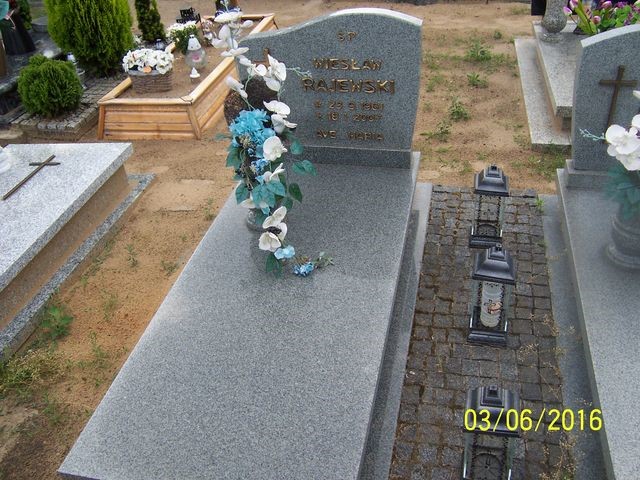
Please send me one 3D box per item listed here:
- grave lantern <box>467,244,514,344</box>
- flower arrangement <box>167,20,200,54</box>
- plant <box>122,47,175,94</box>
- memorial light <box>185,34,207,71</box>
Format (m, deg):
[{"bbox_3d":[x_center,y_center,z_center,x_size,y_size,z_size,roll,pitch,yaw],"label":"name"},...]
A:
[{"bbox_3d":[0.625,0.186,2.223,0.143,0.385,0.143,5,36,12],"label":"grave lantern"},{"bbox_3d":[-1.029,-1.542,4.600,0.240,0.220,0.230,5,36,12],"label":"flower arrangement"},{"bbox_3d":[-1.107,-1.139,4.002,0.330,0.260,0.220,5,36,12],"label":"plant"},{"bbox_3d":[-0.875,-1.329,4.270,0.150,0.235,0.150,5,36,12],"label":"memorial light"}]

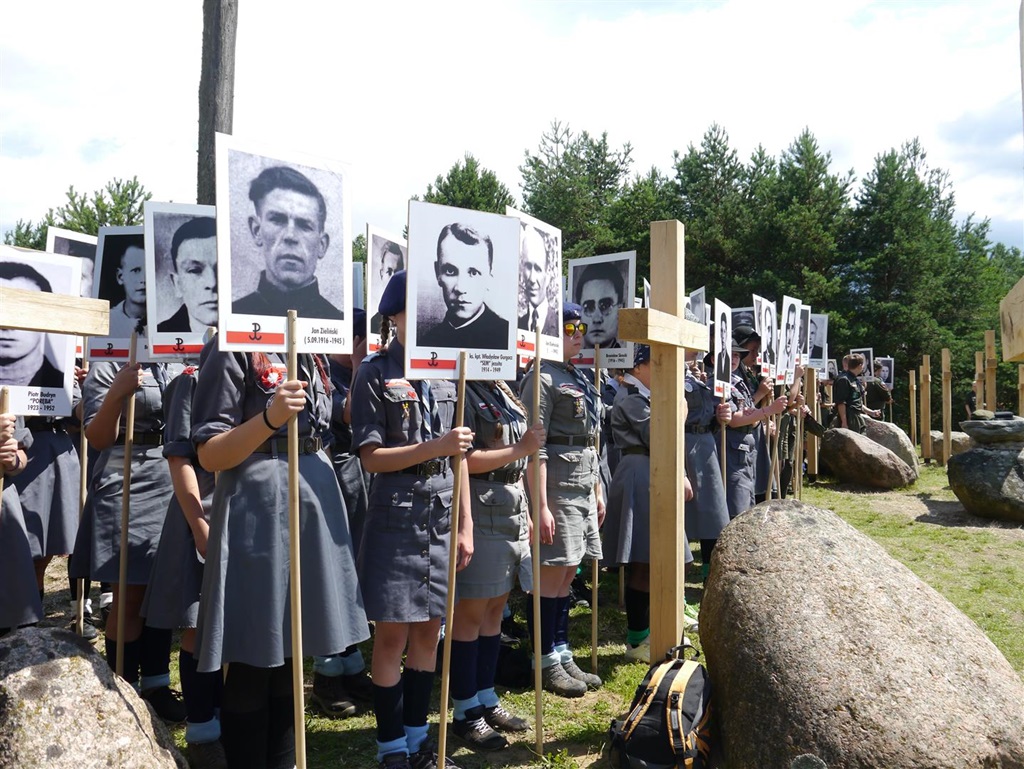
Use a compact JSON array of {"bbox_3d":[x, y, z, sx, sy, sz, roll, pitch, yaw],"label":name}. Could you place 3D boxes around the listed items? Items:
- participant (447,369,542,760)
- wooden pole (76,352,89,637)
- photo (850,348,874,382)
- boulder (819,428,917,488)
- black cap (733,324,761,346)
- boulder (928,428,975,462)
[{"bbox_3d":[-0.060,0.500,3.060,0.420,1.620,0.460,0,-1,37],"label":"participant"},{"bbox_3d":[-1.840,0.540,3.550,0.026,1.520,0.026,2,-1,-40],"label":"wooden pole"},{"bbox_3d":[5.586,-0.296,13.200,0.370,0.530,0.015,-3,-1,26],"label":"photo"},{"bbox_3d":[5.030,1.010,11.700,1.350,0.800,1.100,0,-1,23],"label":"boulder"},{"bbox_3d":[1.680,-0.350,5.900,0.270,0.140,0.240,0,0,25],"label":"black cap"},{"bbox_3d":[8.000,1.120,15.100,0.980,0.620,0.750,0,-1,24],"label":"boulder"}]

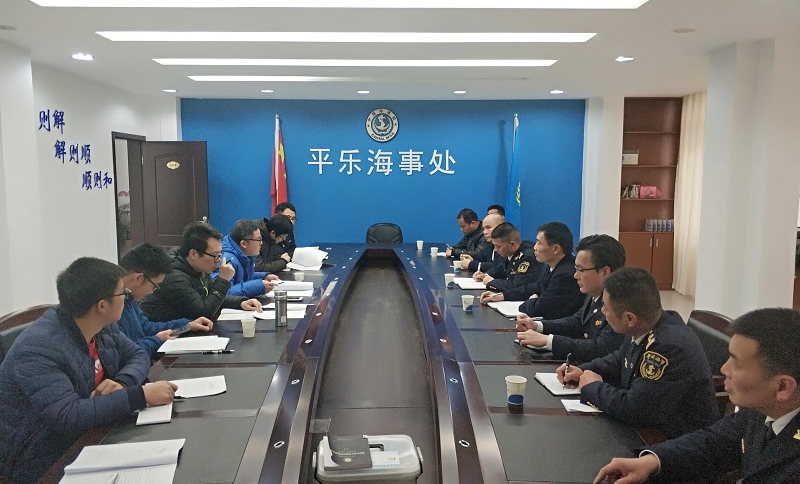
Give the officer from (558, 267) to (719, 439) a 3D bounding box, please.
[{"bbox_3d":[0.796,0.700,2.286,0.700,1.240,0.540,0,6,-1],"label":"officer"}]

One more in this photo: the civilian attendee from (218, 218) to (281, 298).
[{"bbox_3d":[-1.126,0.483,4.224,0.720,1.270,0.570,0,6,-4],"label":"civilian attendee"}]

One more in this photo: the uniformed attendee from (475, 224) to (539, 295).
[{"bbox_3d":[0.859,0.473,4.500,0.700,1.230,0.570,0,6,-1],"label":"uniformed attendee"}]

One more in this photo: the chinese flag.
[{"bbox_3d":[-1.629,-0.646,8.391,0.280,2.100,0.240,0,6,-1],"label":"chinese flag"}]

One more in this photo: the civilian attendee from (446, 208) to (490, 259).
[{"bbox_3d":[0.766,0.307,5.909,0.680,1.250,0.560,-1,6,-10],"label":"civilian attendee"}]

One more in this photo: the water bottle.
[{"bbox_3d":[-0.642,0.355,3.364,0.066,0.200,0.066,0,6,-1],"label":"water bottle"}]

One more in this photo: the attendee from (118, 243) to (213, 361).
[{"bbox_3d":[-1.288,0.629,3.039,0.740,1.240,0.570,-1,6,-7],"label":"attendee"}]

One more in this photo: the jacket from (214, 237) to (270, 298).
[{"bbox_3d":[-1.145,0.270,4.275,0.480,0.640,0.520,0,6,2],"label":"jacket"}]

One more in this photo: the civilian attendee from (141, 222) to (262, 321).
[{"bbox_3d":[-1.149,0.542,3.506,0.760,1.310,0.580,0,6,-1],"label":"civilian attendee"}]

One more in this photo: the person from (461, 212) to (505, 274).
[{"bbox_3d":[0.750,0.381,5.319,0.700,1.240,0.520,0,6,-1],"label":"person"}]

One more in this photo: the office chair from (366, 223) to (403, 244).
[{"bbox_3d":[-0.189,0.255,7.652,0.580,0.970,0.600,0,6,-1],"label":"office chair"}]

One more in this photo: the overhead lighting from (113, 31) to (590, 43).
[{"bbox_3d":[-0.371,-1.533,4.622,3.590,0.060,0.330,0,6,-1],"label":"overhead lighting"}]

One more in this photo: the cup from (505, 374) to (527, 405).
[{"bbox_3d":[0.415,0.531,2.227,0.075,0.088,0.075,0,6,0],"label":"cup"}]

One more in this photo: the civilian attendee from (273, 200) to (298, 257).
[{"bbox_3d":[-1.027,0.276,5.988,0.700,1.310,0.520,2,6,18],"label":"civilian attendee"}]

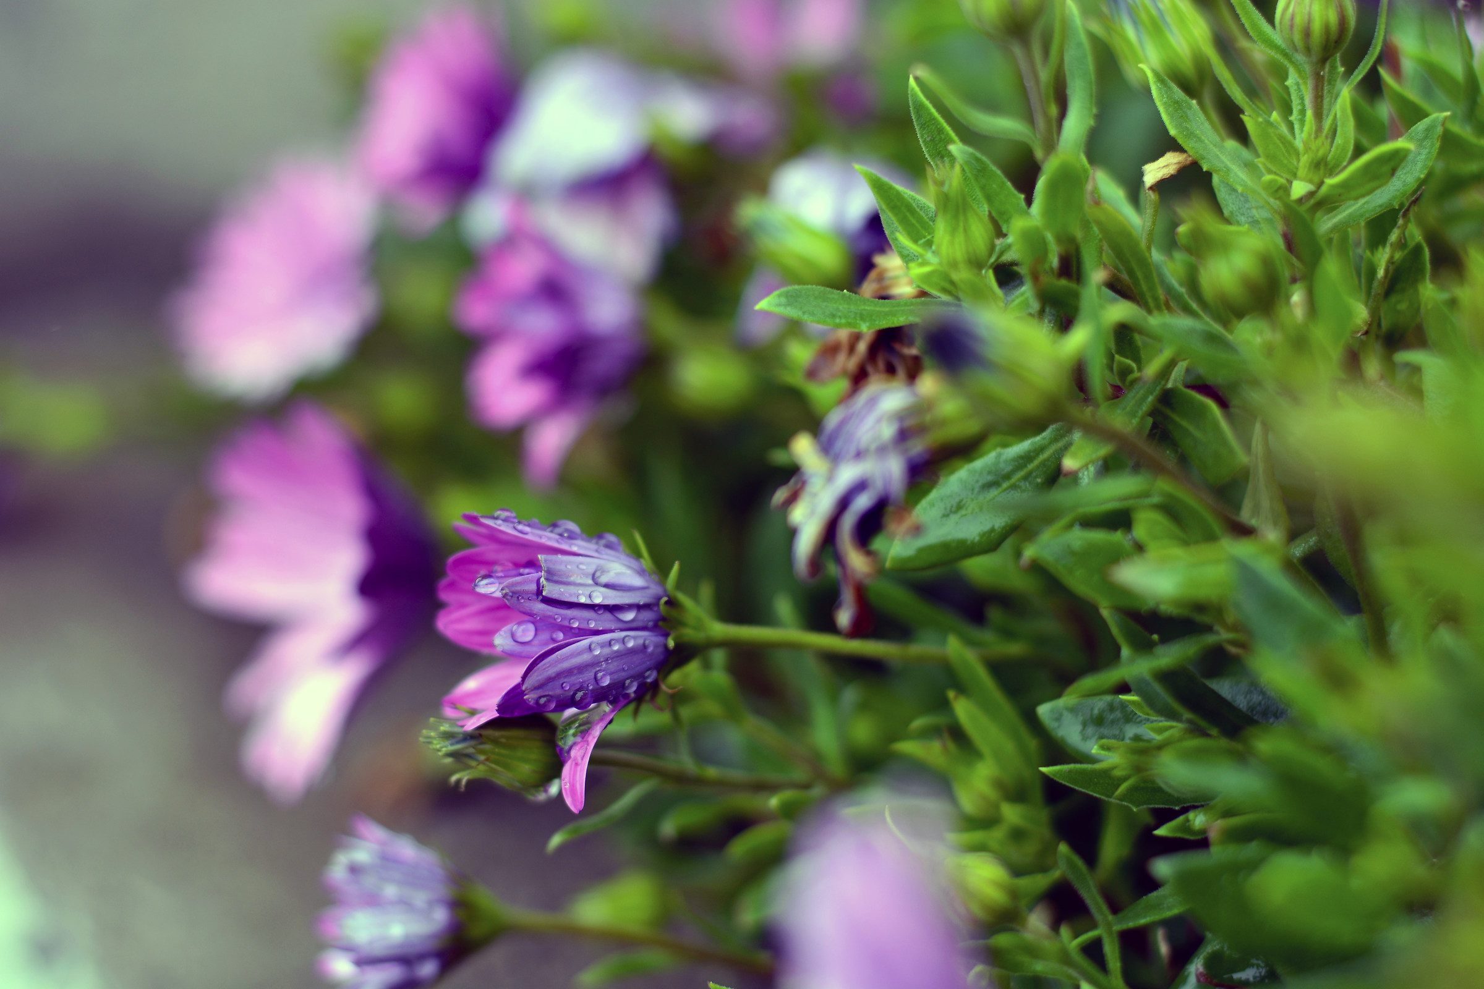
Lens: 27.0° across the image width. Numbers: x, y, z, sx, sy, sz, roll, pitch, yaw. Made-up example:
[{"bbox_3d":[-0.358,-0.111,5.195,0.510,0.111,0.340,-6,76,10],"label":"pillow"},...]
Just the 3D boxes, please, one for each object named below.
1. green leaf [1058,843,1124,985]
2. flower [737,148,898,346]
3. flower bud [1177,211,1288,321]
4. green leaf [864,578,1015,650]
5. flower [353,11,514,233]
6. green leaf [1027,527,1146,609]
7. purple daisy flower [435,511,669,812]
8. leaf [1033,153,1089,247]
[{"bbox_3d":[0.046,0.056,0.410,0.004,0.020,0.005,-19,12,17],"label":"green leaf"},{"bbox_3d":[0.013,-0.040,0.500,0.025,0.034,0.034,-6,16,-22],"label":"flower"},{"bbox_3d":[0.060,-0.028,0.380,0.013,0.013,0.013,-29,24,0],"label":"flower bud"},{"bbox_3d":[0.028,0.017,0.440,0.021,0.005,0.006,23,12,-10],"label":"green leaf"},{"bbox_3d":[-0.057,-0.069,0.570,0.026,0.040,0.038,-5,16,-18],"label":"flower"},{"bbox_3d":[0.045,0.010,0.406,0.017,0.009,0.007,8,25,-23],"label":"green leaf"},{"bbox_3d":[-0.026,0.022,0.420,0.032,0.040,0.034,-2,15,-6],"label":"purple daisy flower"},{"bbox_3d":[0.041,-0.038,0.395,0.007,0.012,0.005,0,18,0],"label":"leaf"}]

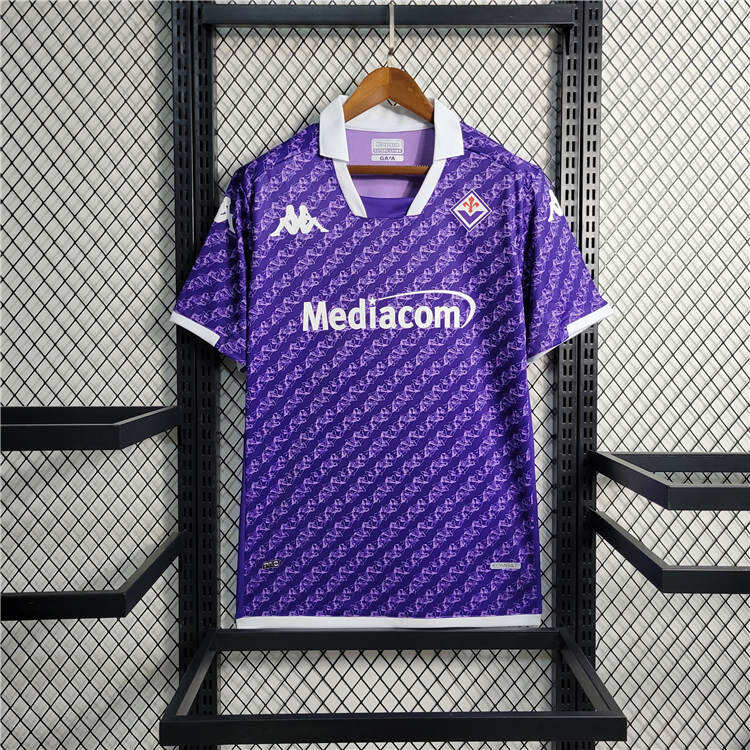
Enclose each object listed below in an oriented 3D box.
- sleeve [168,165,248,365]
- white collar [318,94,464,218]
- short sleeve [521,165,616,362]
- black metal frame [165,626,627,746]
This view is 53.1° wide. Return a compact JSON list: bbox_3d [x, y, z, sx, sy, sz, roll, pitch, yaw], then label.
[{"bbox_3d":[-0.240,-0.158,1.105,0.125,0.283,0.110,0,2,-2],"label":"sleeve"},{"bbox_3d":[0.024,-0.320,1.100,0.210,0.178,0.115,0,2,-2],"label":"white collar"},{"bbox_3d":[0.283,-0.160,1.105,0.135,0.282,0.110,0,2,-2],"label":"short sleeve"},{"bbox_3d":[0.021,0.421,1.043,0.560,0.030,0.290,0,2,-2],"label":"black metal frame"}]

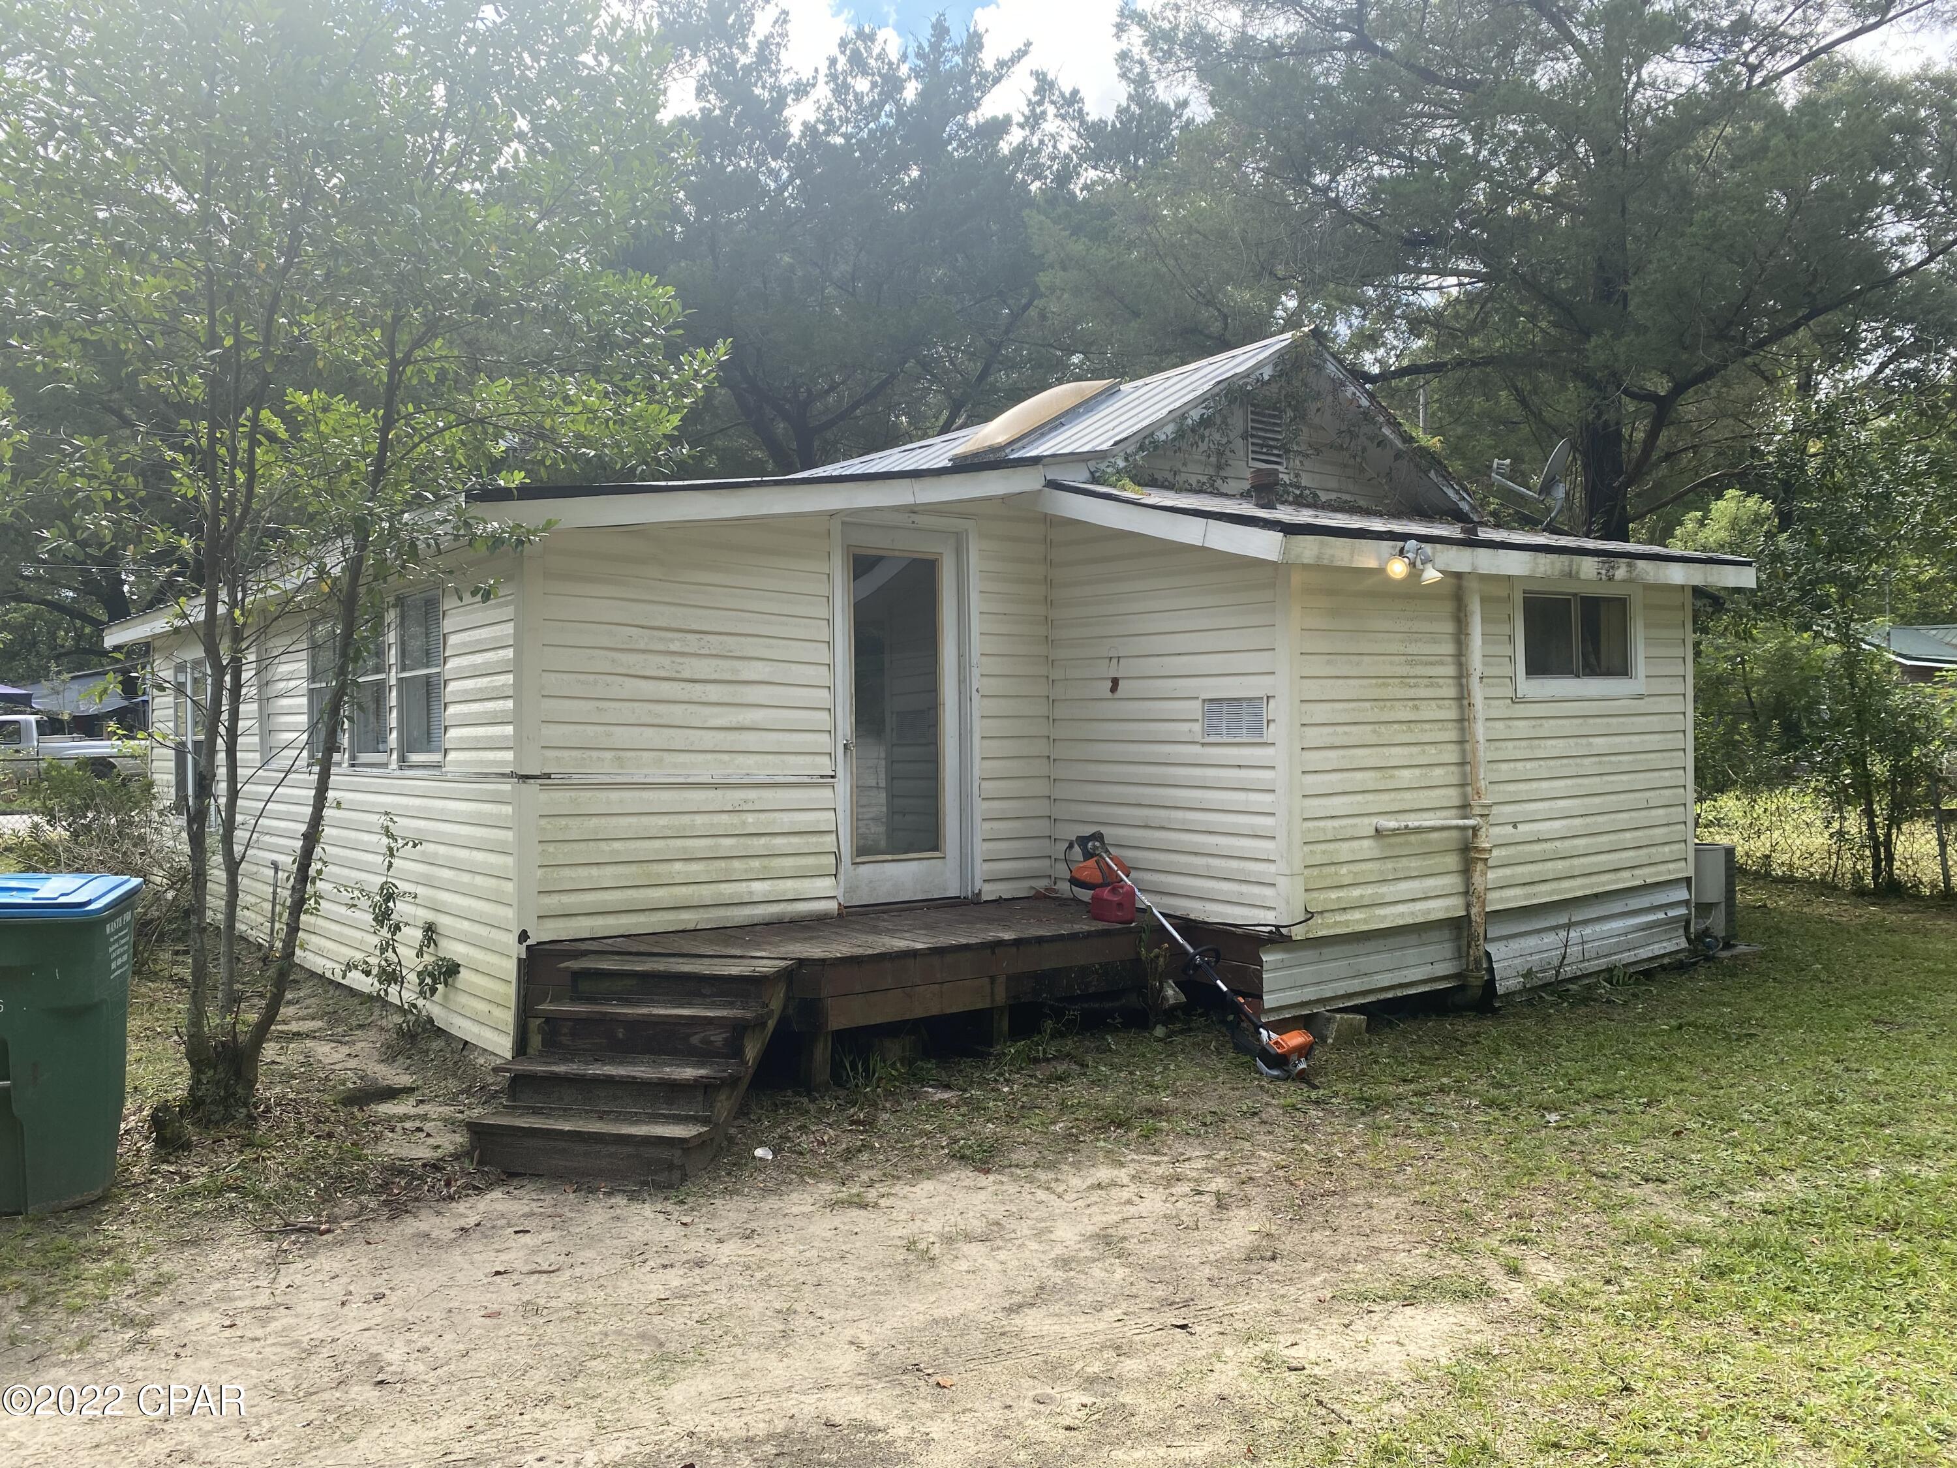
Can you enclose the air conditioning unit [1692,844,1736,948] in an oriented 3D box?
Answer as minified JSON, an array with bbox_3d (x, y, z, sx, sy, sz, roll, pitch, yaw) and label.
[{"bbox_3d":[4.810,1.080,10.240,0.640,0.670,0.640,-1,1,-3],"label":"air conditioning unit"}]

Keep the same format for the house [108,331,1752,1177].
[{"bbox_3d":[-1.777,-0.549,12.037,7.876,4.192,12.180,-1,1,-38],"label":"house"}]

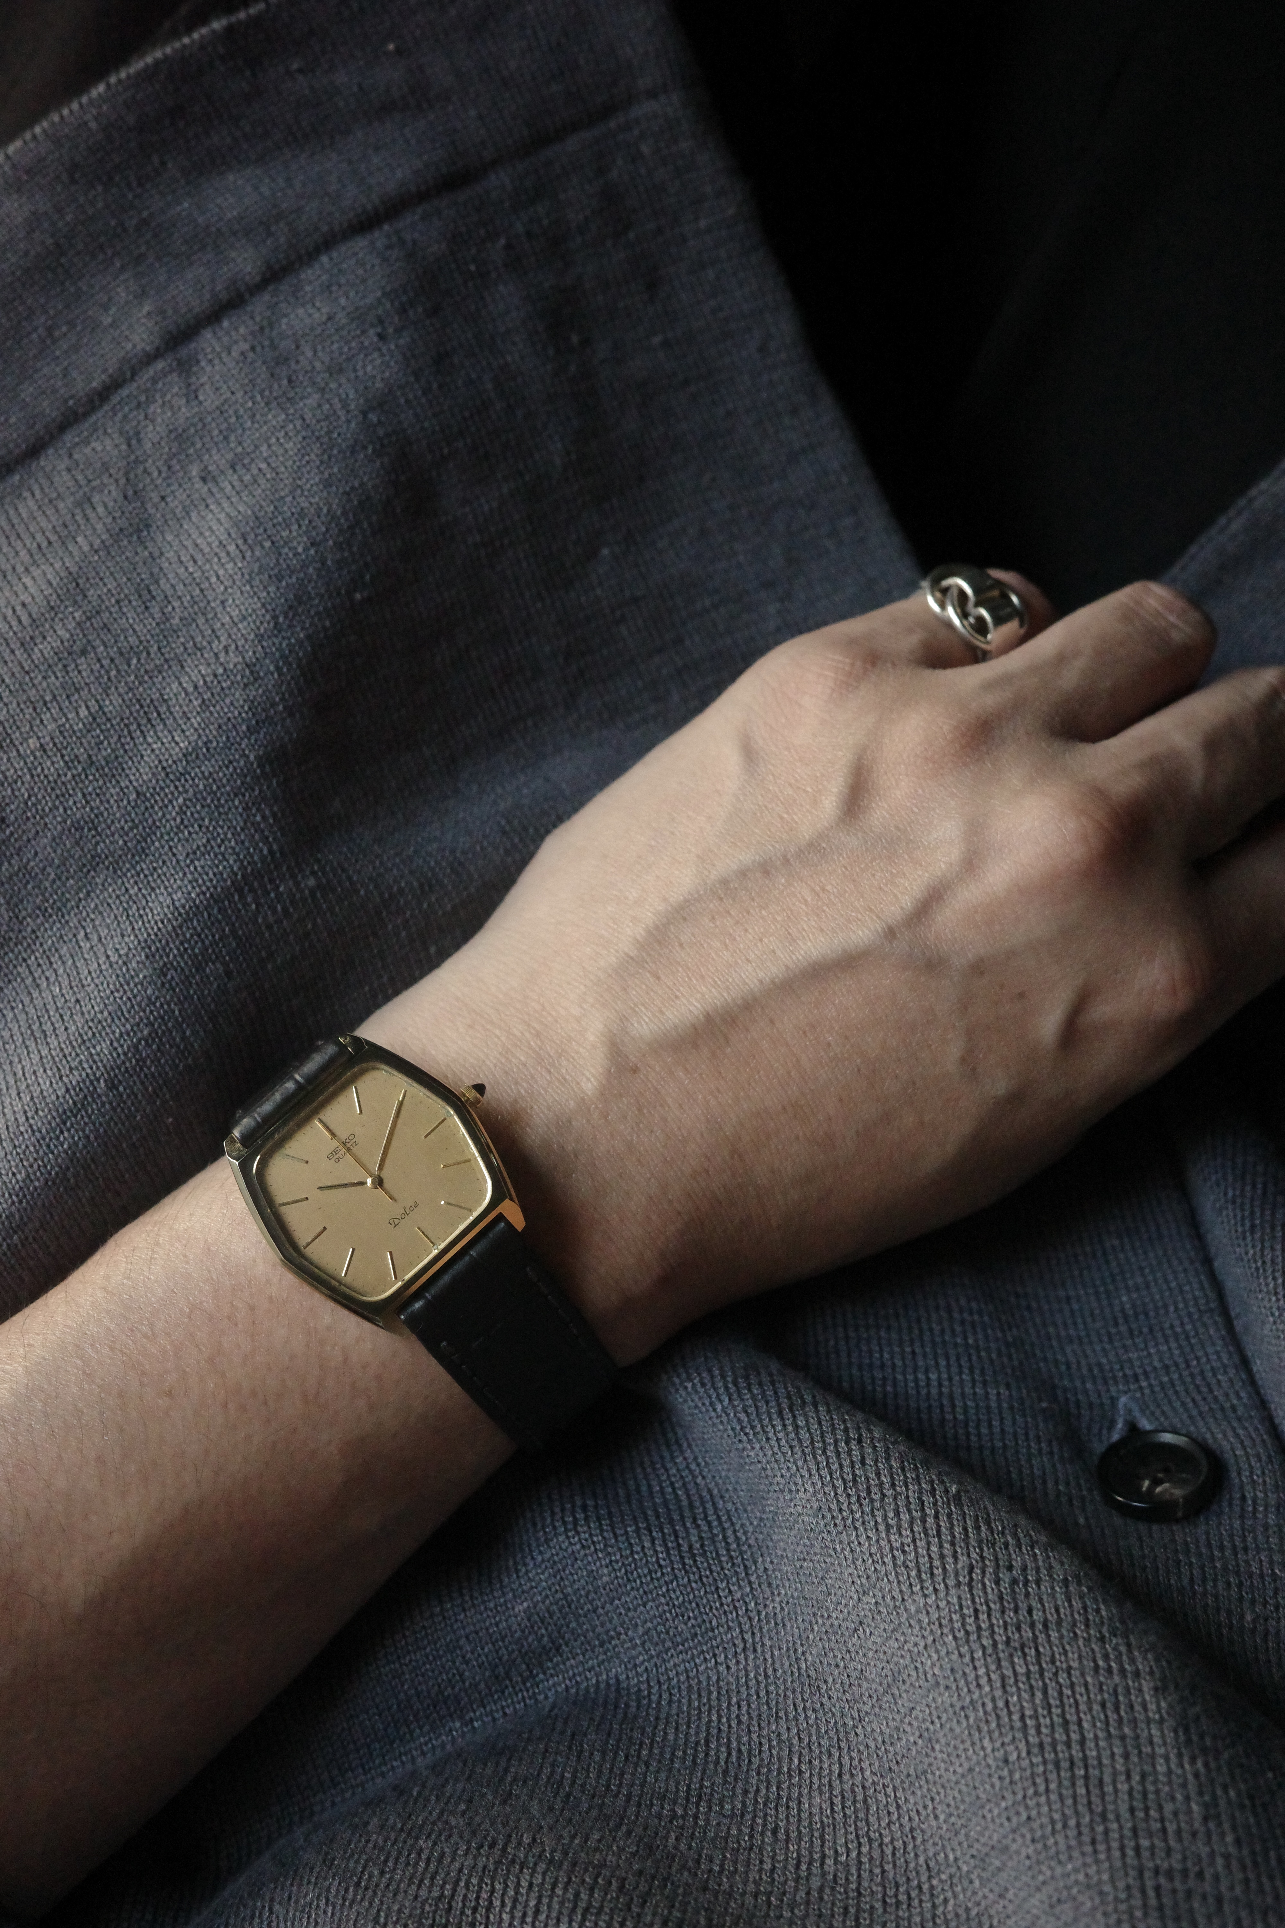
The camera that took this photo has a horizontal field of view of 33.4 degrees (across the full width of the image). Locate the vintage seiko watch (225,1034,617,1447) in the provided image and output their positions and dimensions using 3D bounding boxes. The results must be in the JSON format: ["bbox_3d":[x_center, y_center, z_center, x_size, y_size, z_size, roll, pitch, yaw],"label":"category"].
[{"bbox_3d":[-0.029,0.037,0.300,0.035,0.047,0.063,-43,79,-9],"label":"vintage seiko watch"}]

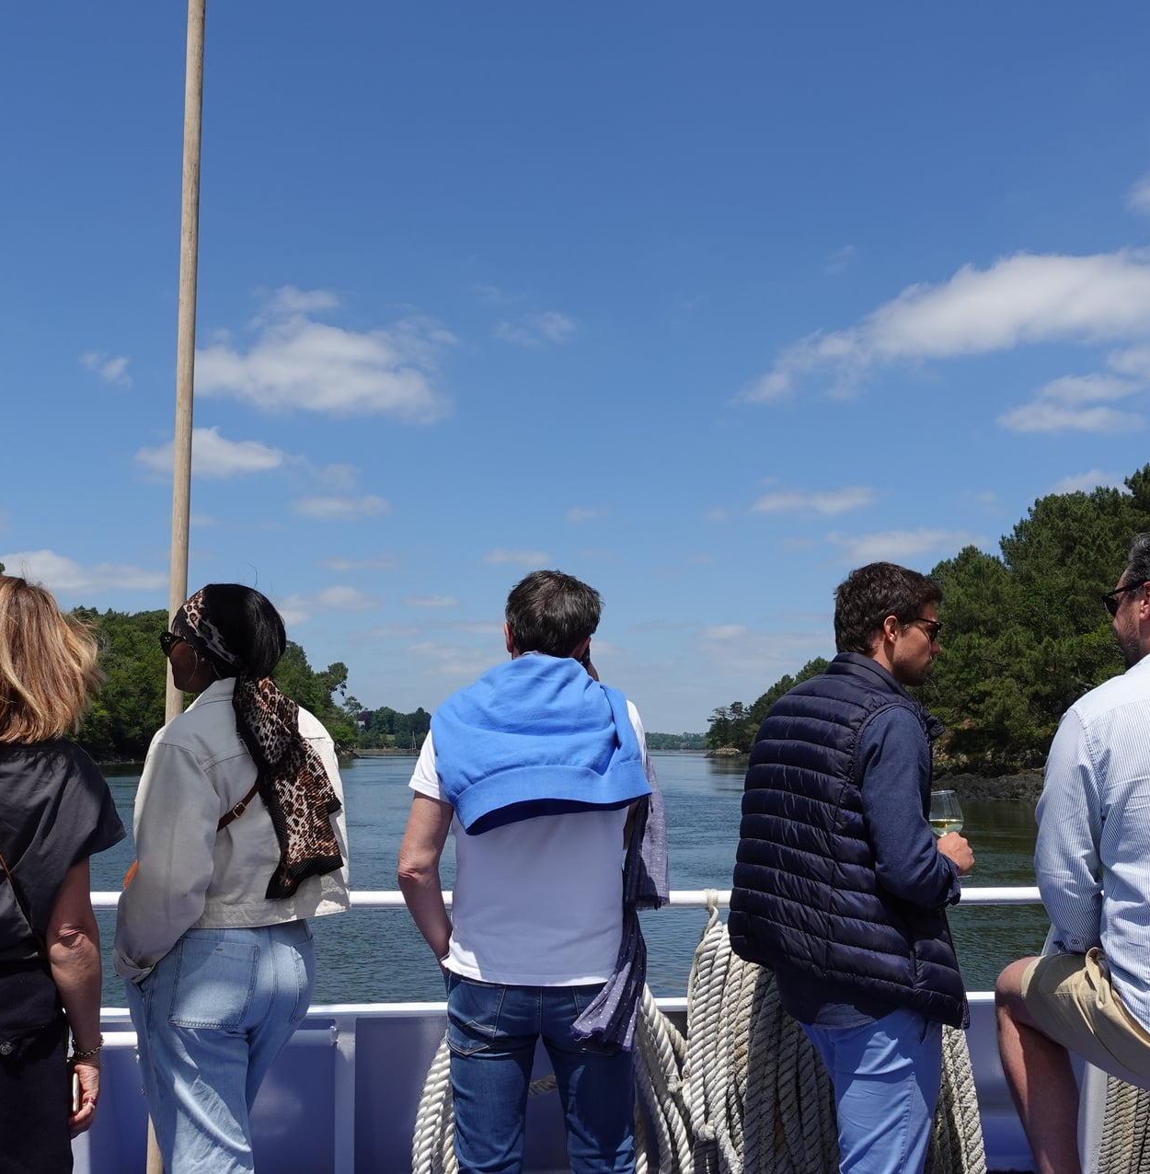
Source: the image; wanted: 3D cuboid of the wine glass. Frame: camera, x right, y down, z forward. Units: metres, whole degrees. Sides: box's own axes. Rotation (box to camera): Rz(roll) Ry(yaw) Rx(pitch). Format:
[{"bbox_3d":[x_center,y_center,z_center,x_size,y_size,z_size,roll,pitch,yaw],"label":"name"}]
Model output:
[{"bbox_3d":[0.725,0.475,2.359,0.070,0.168,0.070,-8,-7,-1],"label":"wine glass"}]

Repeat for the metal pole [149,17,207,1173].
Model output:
[{"bbox_3d":[-0.918,0.009,2.822,0.043,3.200,0.043,0,-7,0],"label":"metal pole"}]

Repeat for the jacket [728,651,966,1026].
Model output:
[{"bbox_3d":[0.521,0.475,2.359,0.360,0.703,0.460,3,-8,-24],"label":"jacket"}]

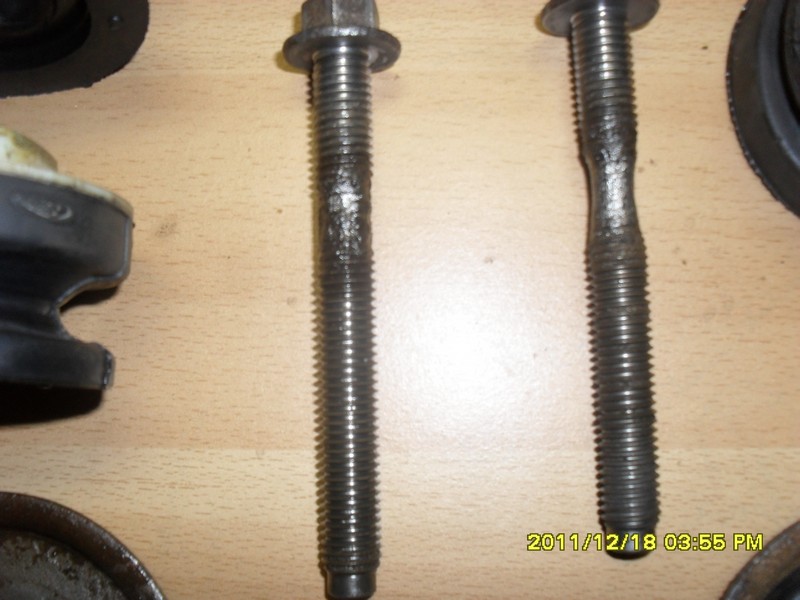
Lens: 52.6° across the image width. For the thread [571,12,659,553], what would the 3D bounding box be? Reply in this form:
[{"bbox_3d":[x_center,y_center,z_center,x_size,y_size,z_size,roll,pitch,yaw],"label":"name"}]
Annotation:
[{"bbox_3d":[0.043,-0.005,0.163,0.012,0.012,0.104,-3,86,0],"label":"thread"}]

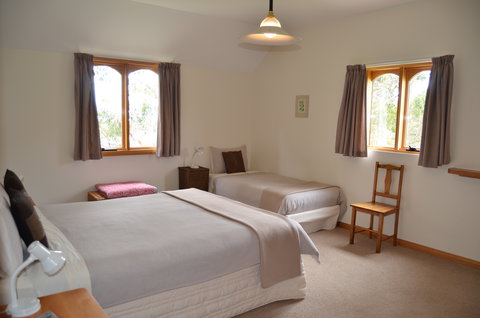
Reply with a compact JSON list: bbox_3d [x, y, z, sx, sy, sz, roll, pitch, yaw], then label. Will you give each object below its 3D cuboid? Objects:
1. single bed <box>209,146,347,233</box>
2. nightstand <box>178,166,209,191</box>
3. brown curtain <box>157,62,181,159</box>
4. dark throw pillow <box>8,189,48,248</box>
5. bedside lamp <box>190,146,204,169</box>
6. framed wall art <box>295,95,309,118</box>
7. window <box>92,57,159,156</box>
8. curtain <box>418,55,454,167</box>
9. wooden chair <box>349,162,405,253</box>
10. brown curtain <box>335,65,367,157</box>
[{"bbox_3d":[0.373,0.378,5.114,0.980,0.902,1.974,-4,8,-37],"label":"single bed"},{"bbox_3d":[-0.691,0.457,5.329,0.367,0.653,0.338,-4,8,-37],"label":"nightstand"},{"bbox_3d":[-1.003,-0.683,5.084,0.360,1.297,0.100,-4,8,-37],"label":"brown curtain"},{"bbox_3d":[-1.188,0.330,2.020,0.140,0.390,0.400,-27,20,-28],"label":"dark throw pillow"},{"bbox_3d":[-0.632,-0.025,5.319,0.200,0.310,0.120,0,7,-9],"label":"bedside lamp"},{"bbox_3d":[0.883,-0.745,5.135,0.025,0.316,0.251,-4,8,-37],"label":"framed wall art"},{"bbox_3d":[-1.492,-0.675,4.813,1.029,1.269,0.100,-4,8,-37],"label":"window"},{"bbox_3d":[1.981,-0.464,3.618,0.100,1.107,0.268,-4,8,-37],"label":"curtain"},{"bbox_3d":[1.529,0.524,4.005,0.416,0.914,0.402,-4,8,-37],"label":"wooden chair"},{"bbox_3d":[1.377,-0.589,4.407,0.100,1.093,0.395,-4,8,-37],"label":"brown curtain"}]

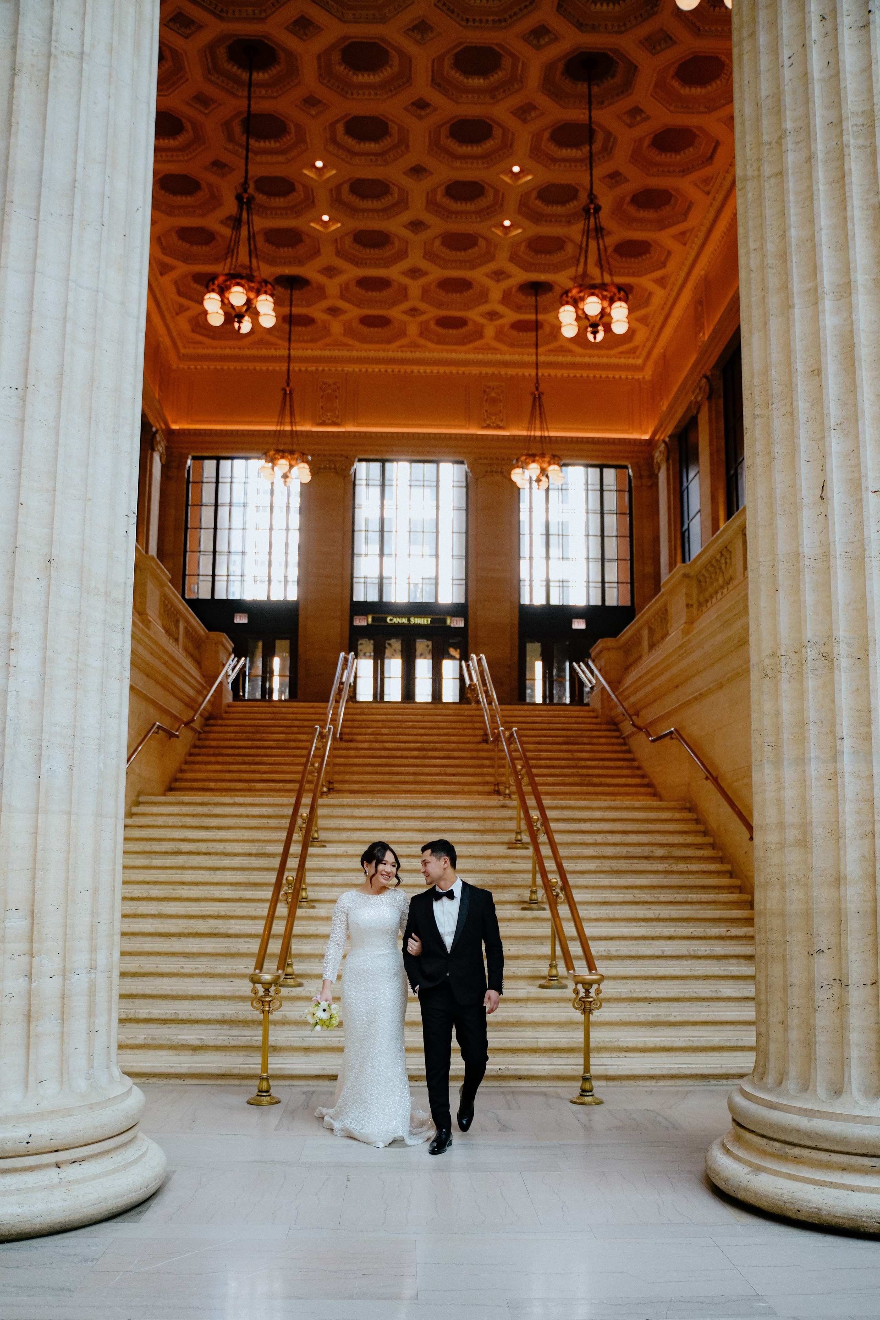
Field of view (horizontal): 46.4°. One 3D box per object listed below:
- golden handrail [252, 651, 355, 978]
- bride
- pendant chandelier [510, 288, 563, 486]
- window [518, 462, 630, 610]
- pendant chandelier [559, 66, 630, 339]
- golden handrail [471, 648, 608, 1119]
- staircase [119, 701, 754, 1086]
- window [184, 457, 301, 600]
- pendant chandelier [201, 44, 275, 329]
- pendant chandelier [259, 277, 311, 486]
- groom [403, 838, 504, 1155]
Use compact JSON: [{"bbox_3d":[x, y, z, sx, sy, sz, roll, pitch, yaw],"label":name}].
[{"bbox_3d":[-1.373,1.126,12.208,0.233,4.452,9.705,1,-11,-2],"label":"golden handrail"},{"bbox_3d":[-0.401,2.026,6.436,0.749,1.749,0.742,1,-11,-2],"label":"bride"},{"bbox_3d":[2.000,-5.702,21.293,1.067,4.558,1.067,1,-11,-2],"label":"pendant chandelier"},{"bbox_3d":[3.791,-3.504,28.721,3.179,4.155,0.204,1,-11,-2],"label":"window"},{"bbox_3d":[2.686,-8.367,18.272,1.226,5.391,1.226,1,-11,-2],"label":"pendant chandelier"},{"bbox_3d":[0.844,1.468,12.313,0.233,5.107,9.923,1,-11,-2],"label":"golden handrail"},{"bbox_3d":[-0.291,1.936,12.444,6.526,4.220,9.281,1,-11,-2],"label":"staircase"},{"bbox_3d":[-4.599,-3.086,24.002,2.660,3.552,0.200,1,-11,-2],"label":"window"},{"bbox_3d":[-3.438,-8.464,18.042,1.226,5.411,1.226,1,-11,-2],"label":"pendant chandelier"},{"bbox_3d":[-3.120,-5.753,21.091,1.045,4.559,1.045,1,-11,-2],"label":"pendant chandelier"},{"bbox_3d":[0.086,1.998,6.301,0.615,1.780,0.550,-1,-11,4],"label":"groom"}]

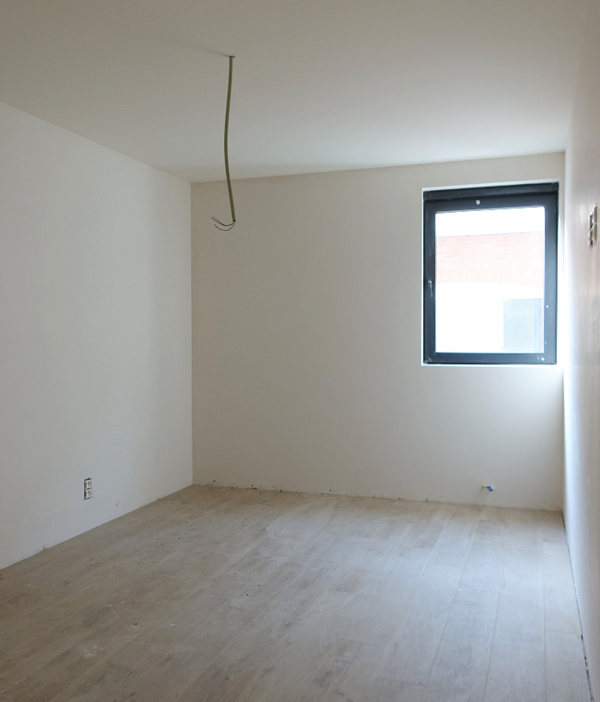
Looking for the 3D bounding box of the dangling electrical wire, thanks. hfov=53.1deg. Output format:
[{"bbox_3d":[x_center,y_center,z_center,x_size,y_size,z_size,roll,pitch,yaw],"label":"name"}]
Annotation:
[{"bbox_3d":[-0.348,-0.944,2.727,0.114,0.779,0.070,0,2,0],"label":"dangling electrical wire"}]

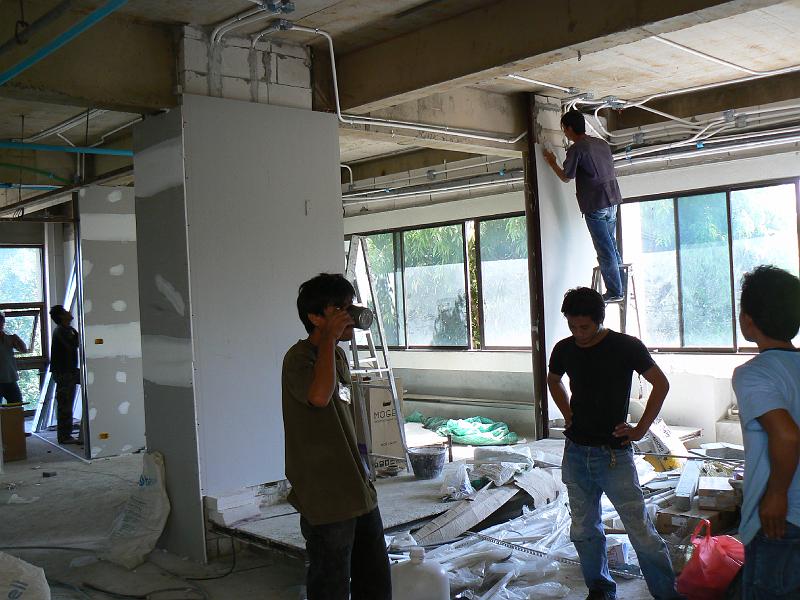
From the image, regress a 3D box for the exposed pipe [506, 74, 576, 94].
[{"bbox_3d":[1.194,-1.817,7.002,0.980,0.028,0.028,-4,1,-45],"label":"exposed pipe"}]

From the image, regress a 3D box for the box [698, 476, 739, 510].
[{"bbox_3d":[1.955,1.200,5.150,0.205,0.127,0.290,-3,1,17],"label":"box"}]

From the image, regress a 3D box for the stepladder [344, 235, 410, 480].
[{"bbox_3d":[-0.396,0.430,6.115,0.800,1.800,0.480,-4,1,-41],"label":"stepladder"}]

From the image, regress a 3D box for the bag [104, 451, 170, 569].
[{"bbox_3d":[-1.622,1.284,5.144,0.400,0.650,0.180,-2,-17,45],"label":"bag"}]

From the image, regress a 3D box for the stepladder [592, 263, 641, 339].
[{"bbox_3d":[1.824,0.453,7.189,0.520,1.474,0.880,-2,1,41],"label":"stepladder"}]

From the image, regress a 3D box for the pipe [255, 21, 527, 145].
[{"bbox_3d":[0.167,-1.532,6.207,2.860,0.510,0.270,-4,1,-45],"label":"pipe"}]

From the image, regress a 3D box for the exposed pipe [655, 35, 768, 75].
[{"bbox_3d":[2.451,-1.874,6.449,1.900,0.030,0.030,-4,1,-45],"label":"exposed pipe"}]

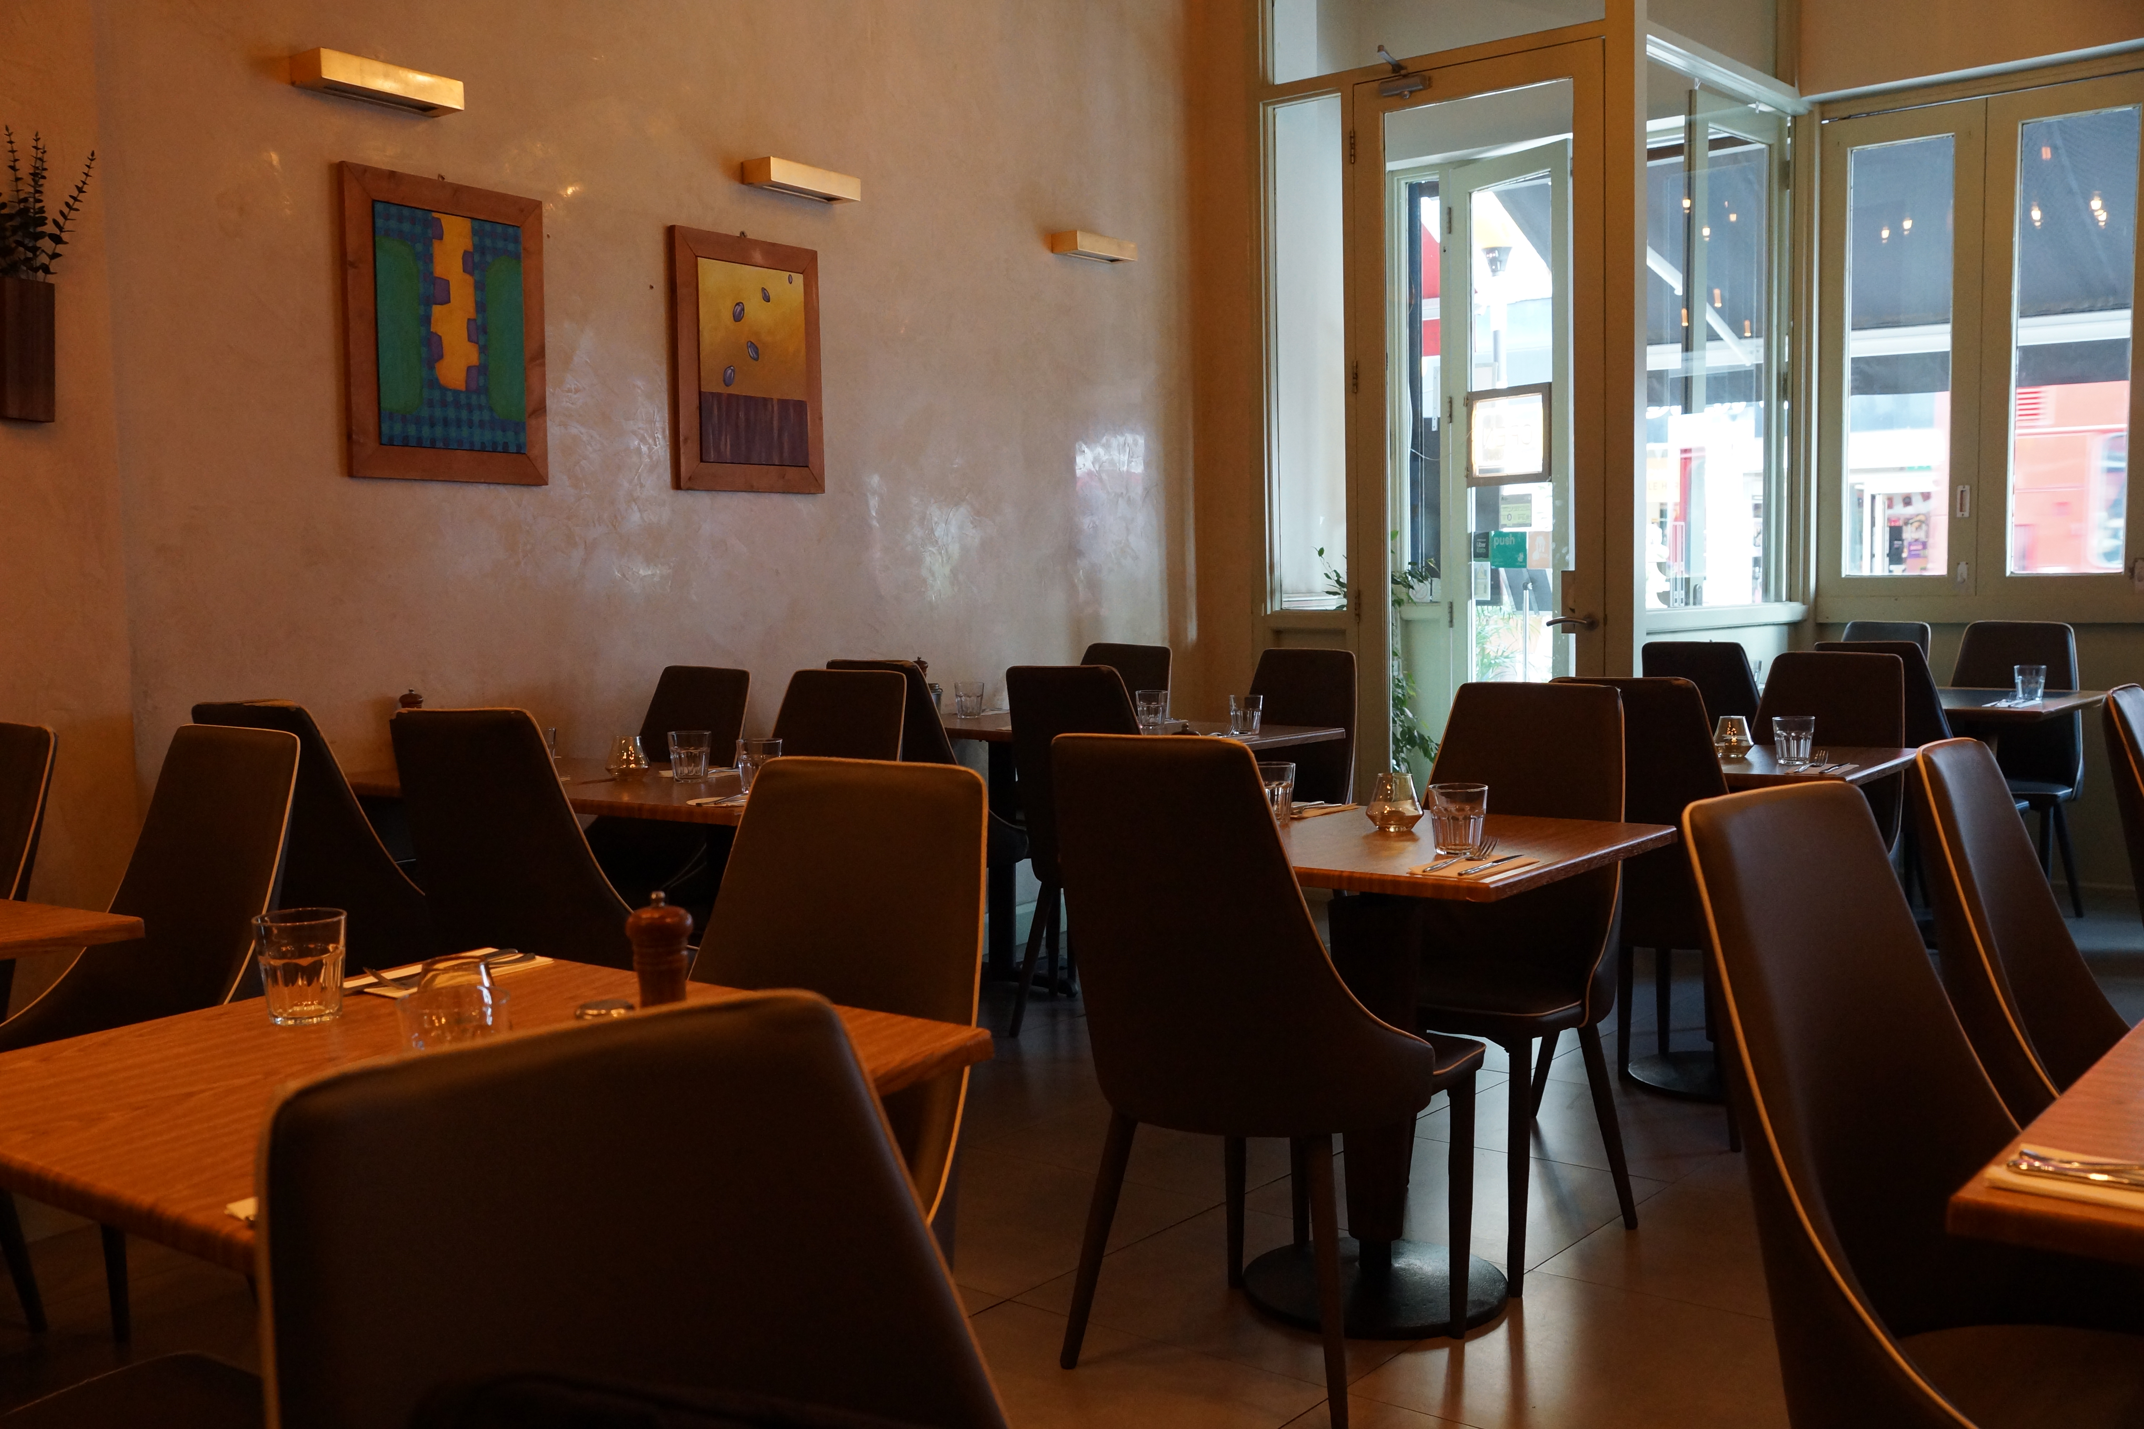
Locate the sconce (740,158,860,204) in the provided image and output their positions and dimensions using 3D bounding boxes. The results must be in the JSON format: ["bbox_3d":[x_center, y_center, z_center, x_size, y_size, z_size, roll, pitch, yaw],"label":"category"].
[{"bbox_3d":[-0.805,-1.593,5.882,0.118,0.067,0.383,2,5,36],"label":"sconce"}]

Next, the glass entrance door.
[{"bbox_3d":[1.250,-0.659,6.122,0.820,2.660,0.055,2,5,39],"label":"glass entrance door"}]

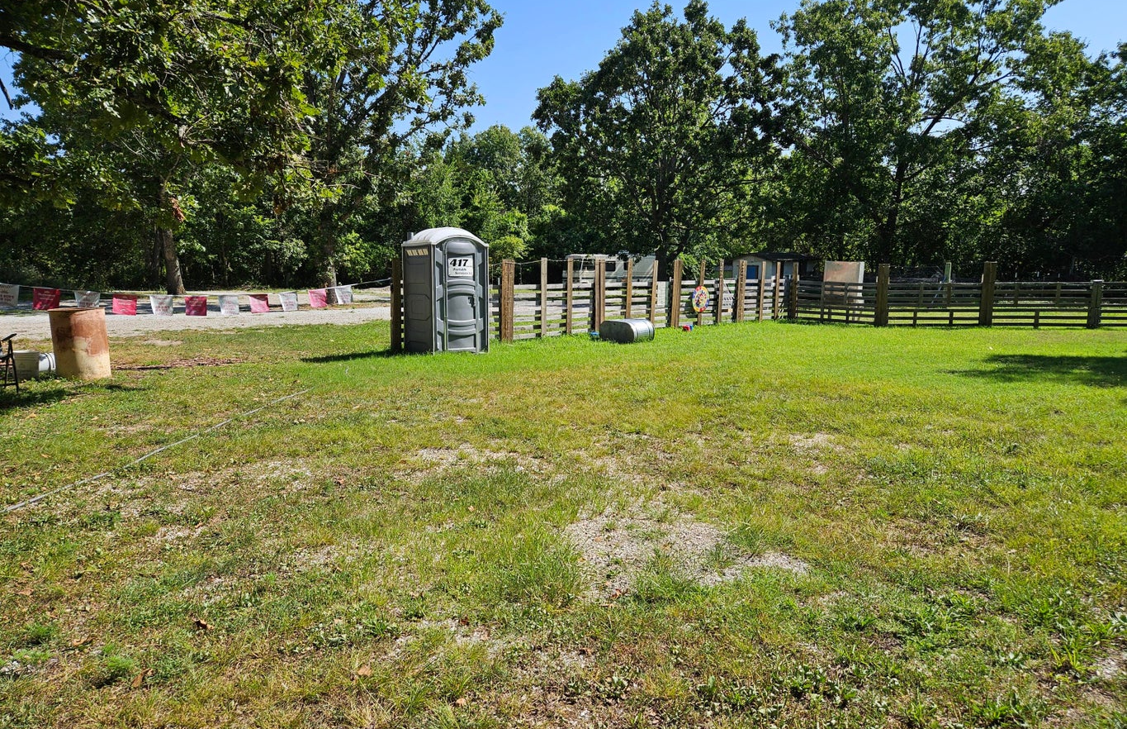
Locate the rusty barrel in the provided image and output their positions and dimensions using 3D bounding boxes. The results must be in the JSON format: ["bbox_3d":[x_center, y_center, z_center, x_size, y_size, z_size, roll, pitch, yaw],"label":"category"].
[{"bbox_3d":[-6.470,-0.288,10.040,0.630,0.920,0.630,-5,8,-33],"label":"rusty barrel"}]

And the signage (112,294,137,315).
[{"bbox_3d":[-6.615,-0.902,11.274,0.320,0.310,0.050,-5,9,-38],"label":"signage"}]

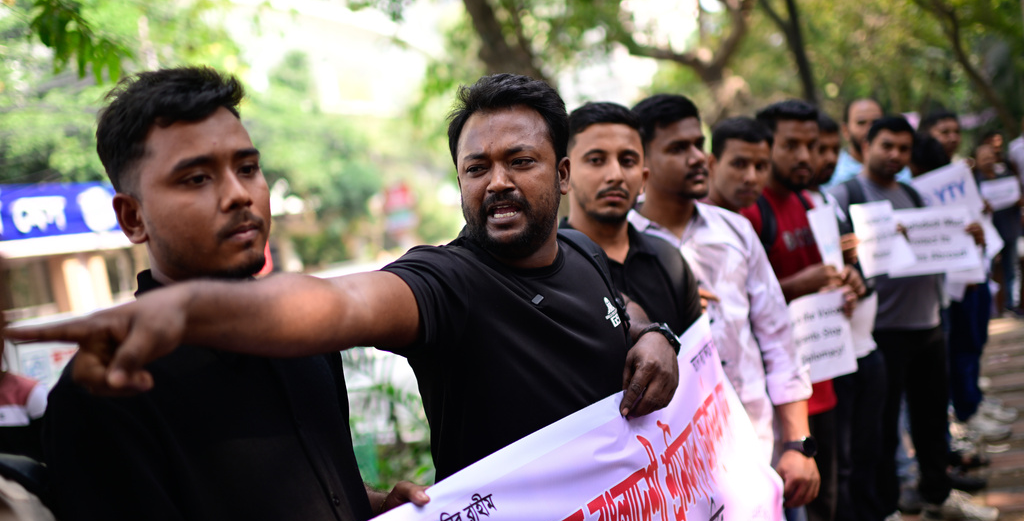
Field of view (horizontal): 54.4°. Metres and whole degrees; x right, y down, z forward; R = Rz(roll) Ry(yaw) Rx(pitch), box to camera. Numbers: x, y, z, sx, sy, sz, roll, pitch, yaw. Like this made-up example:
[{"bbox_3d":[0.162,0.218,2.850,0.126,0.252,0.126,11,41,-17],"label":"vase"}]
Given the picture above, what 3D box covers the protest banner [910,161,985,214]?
[{"bbox_3d":[1.819,-0.223,4.242,0.390,0.285,0.010,-21,-3,-6],"label":"protest banner"}]

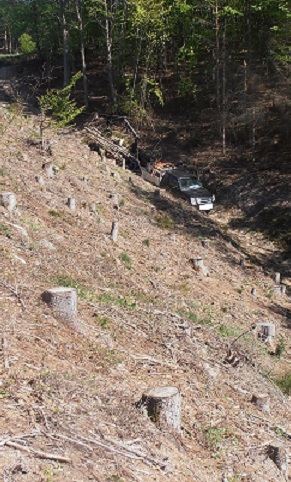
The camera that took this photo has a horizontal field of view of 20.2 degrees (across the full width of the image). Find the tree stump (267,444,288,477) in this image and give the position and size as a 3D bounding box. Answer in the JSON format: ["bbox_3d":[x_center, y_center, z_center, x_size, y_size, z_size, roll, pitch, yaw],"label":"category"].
[{"bbox_3d":[1.356,2.224,8.300,0.190,0.290,0.190,0,5,0],"label":"tree stump"}]

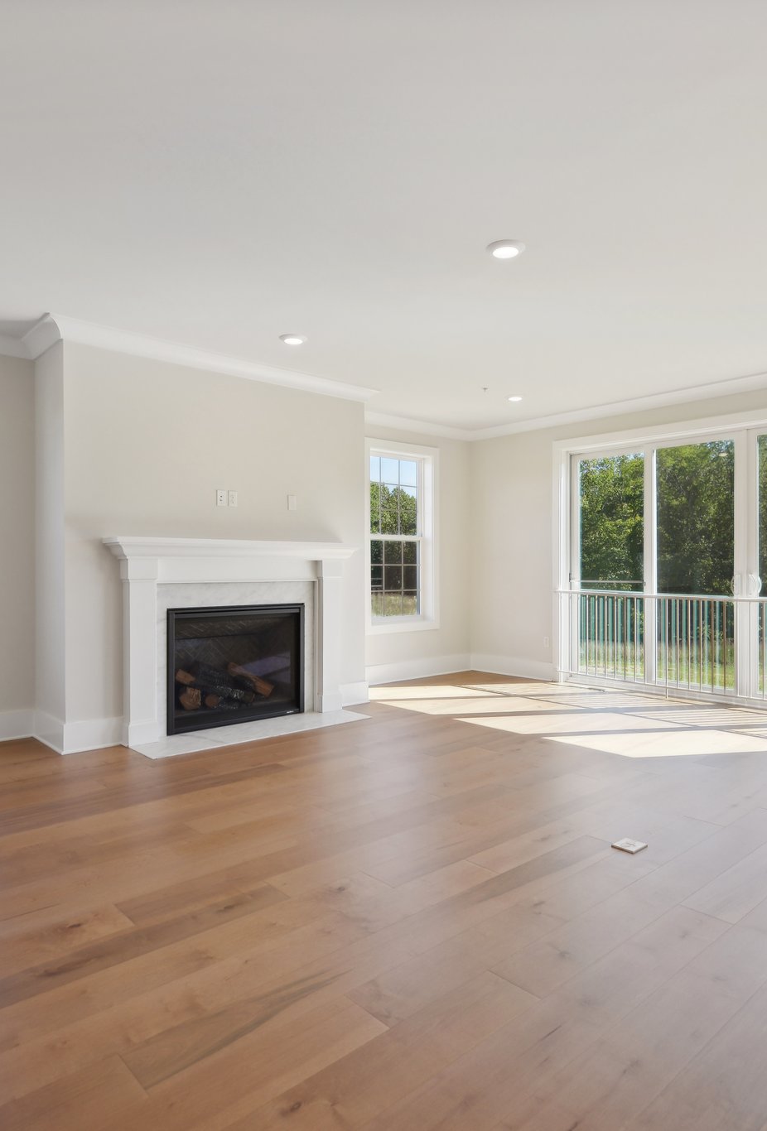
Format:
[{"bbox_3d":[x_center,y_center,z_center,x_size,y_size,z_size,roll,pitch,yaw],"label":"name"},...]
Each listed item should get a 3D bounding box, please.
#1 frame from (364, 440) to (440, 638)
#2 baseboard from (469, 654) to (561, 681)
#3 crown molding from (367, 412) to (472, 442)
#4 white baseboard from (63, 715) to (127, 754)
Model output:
[{"bbox_3d":[0.196,-0.290,7.004,1.050,1.943,0.120,0,0,-42],"label":"frame"},{"bbox_3d":[1.417,1.101,7.279,0.020,0.189,1.145,0,0,-42],"label":"baseboard"},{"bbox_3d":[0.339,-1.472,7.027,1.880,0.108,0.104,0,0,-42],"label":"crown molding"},{"bbox_3d":[-1.876,1.096,4.266,0.366,0.189,0.020,0,0,-42],"label":"white baseboard"}]

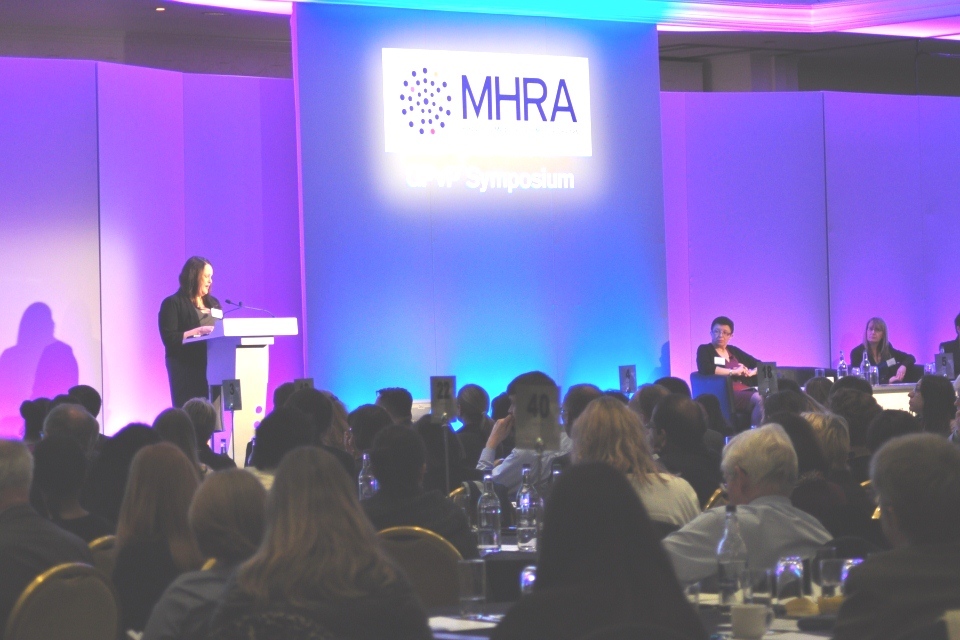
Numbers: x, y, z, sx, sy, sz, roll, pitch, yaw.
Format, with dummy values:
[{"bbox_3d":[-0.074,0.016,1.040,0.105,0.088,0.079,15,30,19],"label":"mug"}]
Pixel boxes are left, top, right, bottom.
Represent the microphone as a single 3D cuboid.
[{"bbox_3d":[-1.476,-0.074,18.000,0.420,0.125,0.045,-1,0,44],"label":"microphone"}]

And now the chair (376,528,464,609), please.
[{"bbox_3d":[-0.175,1.100,8.970,0.440,0.920,0.560,-1,0,12],"label":"chair"}]

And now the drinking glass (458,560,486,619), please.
[{"bbox_3d":[-0.020,0.715,7.430,0.071,0.146,0.071,-2,-1,0],"label":"drinking glass"}]

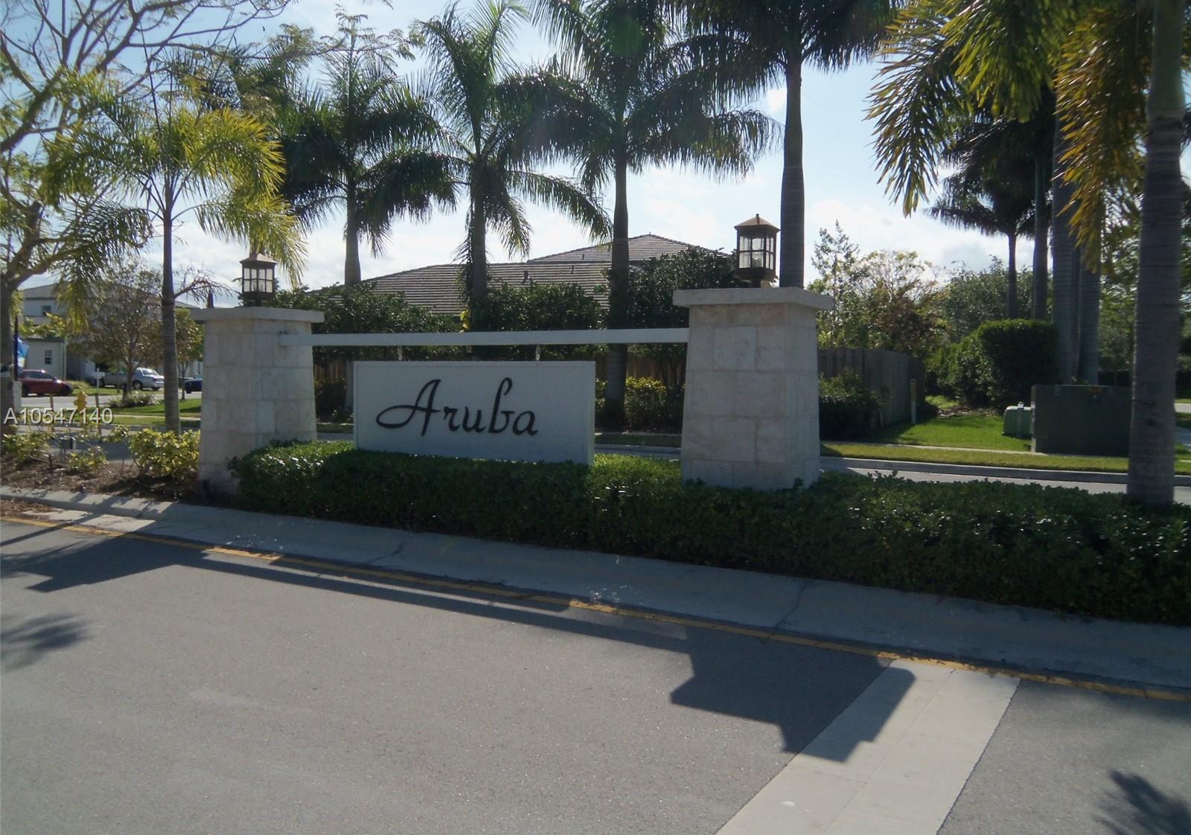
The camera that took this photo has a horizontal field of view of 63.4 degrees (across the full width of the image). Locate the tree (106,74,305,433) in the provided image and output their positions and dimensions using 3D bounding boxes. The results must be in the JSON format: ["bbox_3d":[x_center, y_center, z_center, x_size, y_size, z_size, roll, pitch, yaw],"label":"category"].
[{"bbox_3d":[-5.056,-1.859,12.331,2.600,4.986,2.500,-1,3,-22],"label":"tree"}]

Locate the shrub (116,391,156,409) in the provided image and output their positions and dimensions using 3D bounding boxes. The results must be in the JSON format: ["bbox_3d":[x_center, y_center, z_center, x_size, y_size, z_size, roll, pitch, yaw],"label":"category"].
[{"bbox_3d":[-16.449,-0.642,34.512,1.500,0.617,1.200,-1,3,-25],"label":"shrub"}]

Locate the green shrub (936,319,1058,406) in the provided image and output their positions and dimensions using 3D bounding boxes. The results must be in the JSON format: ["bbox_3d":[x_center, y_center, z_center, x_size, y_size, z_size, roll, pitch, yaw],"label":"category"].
[{"bbox_3d":[14.766,-1.951,35.241,4.300,3.285,2.600,2,3,30],"label":"green shrub"}]

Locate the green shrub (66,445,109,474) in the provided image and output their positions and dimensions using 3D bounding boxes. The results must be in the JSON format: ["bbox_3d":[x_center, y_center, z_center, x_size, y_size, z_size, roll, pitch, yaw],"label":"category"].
[{"bbox_3d":[-6.342,0.517,12.037,0.520,0.350,0.450,-1,3,-28],"label":"green shrub"}]

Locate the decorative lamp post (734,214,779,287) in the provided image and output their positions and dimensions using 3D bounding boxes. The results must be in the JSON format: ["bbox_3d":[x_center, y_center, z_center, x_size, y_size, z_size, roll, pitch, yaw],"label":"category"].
[{"bbox_3d":[1.170,-1.192,7.029,0.263,0.578,0.263,2,3,30],"label":"decorative lamp post"}]

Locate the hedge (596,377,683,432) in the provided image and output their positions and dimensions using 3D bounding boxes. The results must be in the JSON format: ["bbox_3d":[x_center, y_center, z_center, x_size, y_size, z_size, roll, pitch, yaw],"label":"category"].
[{"bbox_3d":[1.125,-0.347,24.008,2.200,1.322,1.300,2,3,30],"label":"hedge"}]

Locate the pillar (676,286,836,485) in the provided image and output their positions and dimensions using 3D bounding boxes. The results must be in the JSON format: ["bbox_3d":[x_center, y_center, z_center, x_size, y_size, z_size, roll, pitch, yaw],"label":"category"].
[{"bbox_3d":[1.246,-0.022,7.607,0.950,1.891,0.950,2,3,30],"label":"pillar"}]

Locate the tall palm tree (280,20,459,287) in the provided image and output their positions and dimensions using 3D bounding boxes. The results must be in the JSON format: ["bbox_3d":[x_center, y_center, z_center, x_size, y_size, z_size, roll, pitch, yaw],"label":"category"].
[{"bbox_3d":[-6.413,-5.346,25.978,5.100,10.562,5.100,1,3,0],"label":"tall palm tree"}]

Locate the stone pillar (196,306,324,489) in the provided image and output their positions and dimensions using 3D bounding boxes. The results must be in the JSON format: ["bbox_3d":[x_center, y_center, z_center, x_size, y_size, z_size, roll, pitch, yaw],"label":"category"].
[{"bbox_3d":[-3.377,-0.183,9.696,0.891,1.774,0.891,2,3,30],"label":"stone pillar"}]

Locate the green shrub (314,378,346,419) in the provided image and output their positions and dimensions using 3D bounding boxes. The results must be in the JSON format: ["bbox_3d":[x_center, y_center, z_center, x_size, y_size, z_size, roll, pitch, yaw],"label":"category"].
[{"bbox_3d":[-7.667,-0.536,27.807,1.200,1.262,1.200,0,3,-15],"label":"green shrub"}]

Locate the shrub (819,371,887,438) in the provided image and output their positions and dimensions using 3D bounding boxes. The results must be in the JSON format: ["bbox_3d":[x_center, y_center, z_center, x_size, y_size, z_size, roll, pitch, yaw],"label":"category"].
[{"bbox_3d":[5.581,-0.296,21.206,1.750,1.475,1.400,2,3,30],"label":"shrub"}]

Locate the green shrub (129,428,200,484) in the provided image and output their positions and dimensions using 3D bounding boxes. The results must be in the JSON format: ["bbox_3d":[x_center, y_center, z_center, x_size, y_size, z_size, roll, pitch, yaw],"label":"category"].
[{"bbox_3d":[-5.096,0.448,11.433,0.900,0.620,0.800,-1,3,-24],"label":"green shrub"}]

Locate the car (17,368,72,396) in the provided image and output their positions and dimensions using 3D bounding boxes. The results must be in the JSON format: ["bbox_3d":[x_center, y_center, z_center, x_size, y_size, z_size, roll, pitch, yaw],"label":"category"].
[{"bbox_3d":[-29.958,-1.879,50.265,1.820,1.460,4.500,3,3,38],"label":"car"}]

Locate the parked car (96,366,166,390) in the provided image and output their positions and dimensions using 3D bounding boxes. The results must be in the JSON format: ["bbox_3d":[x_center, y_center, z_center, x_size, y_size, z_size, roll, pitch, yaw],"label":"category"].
[{"bbox_3d":[-30.994,-2.648,64.961,5.100,1.580,1.870,2,3,30],"label":"parked car"}]

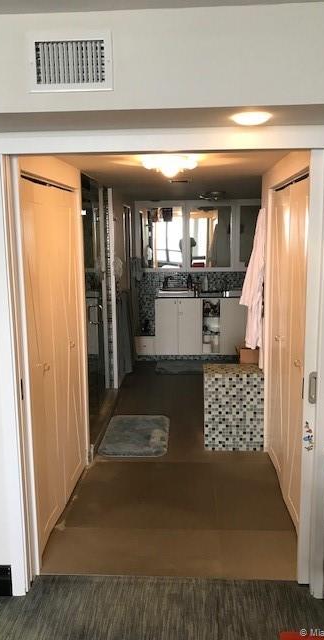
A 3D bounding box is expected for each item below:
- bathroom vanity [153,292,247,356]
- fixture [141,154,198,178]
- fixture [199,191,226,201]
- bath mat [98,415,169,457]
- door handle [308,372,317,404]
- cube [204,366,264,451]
[{"bbox_3d":[0.573,0.064,7.146,1.345,0.850,0.560,0,9,3],"label":"bathroom vanity"},{"bbox_3d":[0.042,-0.873,2.950,0.325,0.124,0.325,0,9,3],"label":"fixture"},{"bbox_3d":[0.542,-1.335,5.554,0.310,0.092,0.310,0,9,3],"label":"fixture"},{"bbox_3d":[-0.219,0.973,4.476,0.500,0.020,0.900,0,9,3],"label":"bath mat"},{"bbox_3d":[0.688,0.312,2.362,0.042,0.142,0.020,0,9,3],"label":"door handle"},{"bbox_3d":[0.577,0.701,4.215,0.463,0.623,0.340,0,9,3],"label":"cube"}]

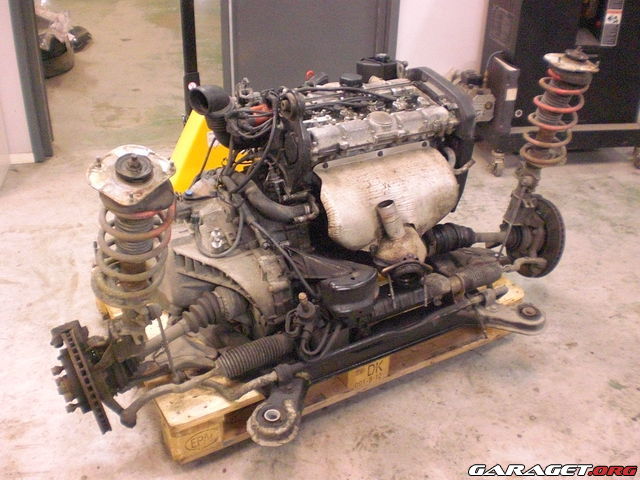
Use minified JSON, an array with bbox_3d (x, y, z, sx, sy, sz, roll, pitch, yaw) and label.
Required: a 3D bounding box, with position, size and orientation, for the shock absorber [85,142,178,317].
[{"bbox_3d":[-0.423,-0.019,1.500,0.185,0.380,0.185,7,39,-3],"label":"shock absorber"}]

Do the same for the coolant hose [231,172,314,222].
[{"bbox_3d":[-0.134,-0.117,1.840,0.230,0.090,0.090,11,30,17],"label":"coolant hose"}]

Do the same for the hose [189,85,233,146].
[{"bbox_3d":[-0.288,-0.328,1.770,0.088,0.150,0.120,26,38,37],"label":"hose"}]

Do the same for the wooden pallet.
[{"bbox_3d":[-0.058,0.210,2.243,1.200,0.144,0.800,-15,33,-27],"label":"wooden pallet"}]

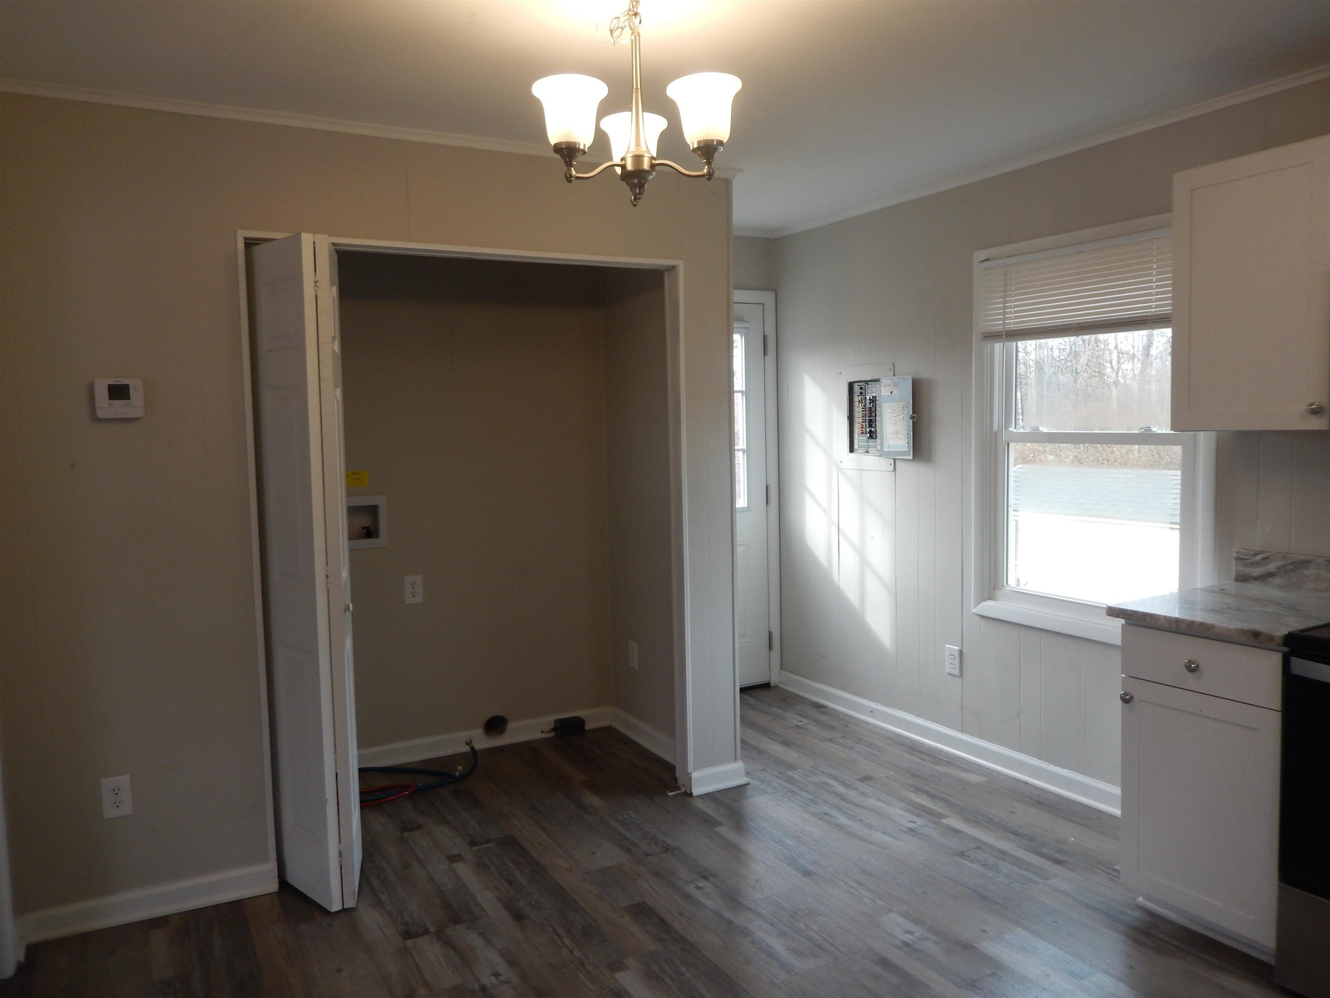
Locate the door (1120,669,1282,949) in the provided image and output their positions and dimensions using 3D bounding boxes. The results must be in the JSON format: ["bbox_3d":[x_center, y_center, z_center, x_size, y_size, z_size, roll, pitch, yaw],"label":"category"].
[{"bbox_3d":[1.448,0.829,2.621,0.022,0.613,0.439,-4,5,-30],"label":"door"}]

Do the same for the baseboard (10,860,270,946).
[{"bbox_3d":[-1.555,1.222,2.924,0.700,0.095,0.018,-3,5,-27],"label":"baseboard"}]

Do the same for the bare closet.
[{"bbox_3d":[-0.805,0.160,3.752,1.600,2.060,1.120,-3,5,-27],"label":"bare closet"}]

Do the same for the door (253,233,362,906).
[{"bbox_3d":[-1.091,0.234,2.978,0.275,2.000,0.375,-3,5,-27],"label":"door"}]

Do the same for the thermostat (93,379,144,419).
[{"bbox_3d":[-1.583,-0.291,2.789,0.117,0.106,0.028,-3,5,-27],"label":"thermostat"}]

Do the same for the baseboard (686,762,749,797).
[{"bbox_3d":[0.224,1.118,3.838,0.250,0.097,0.022,-3,5,-27],"label":"baseboard"}]

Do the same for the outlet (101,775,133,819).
[{"bbox_3d":[-1.629,0.887,2.858,0.073,0.118,0.012,-3,5,-27],"label":"outlet"}]

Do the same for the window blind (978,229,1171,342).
[{"bbox_3d":[1.508,-0.767,3.499,0.045,0.335,0.930,-4,5,-30],"label":"window blind"}]

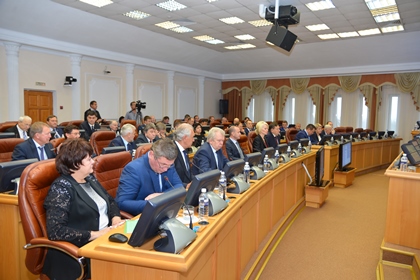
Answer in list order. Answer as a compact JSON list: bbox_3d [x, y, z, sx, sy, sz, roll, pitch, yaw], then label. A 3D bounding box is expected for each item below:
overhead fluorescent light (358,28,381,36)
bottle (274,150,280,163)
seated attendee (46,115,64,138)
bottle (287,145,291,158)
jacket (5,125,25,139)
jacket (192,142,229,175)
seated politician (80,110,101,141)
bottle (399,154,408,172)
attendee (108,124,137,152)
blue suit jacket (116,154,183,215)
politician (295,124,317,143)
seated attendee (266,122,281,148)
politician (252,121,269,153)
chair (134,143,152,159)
[{"bbox_3d":[4.797,-3.262,9.429,0.600,0.080,0.600,5,6,35],"label":"overhead fluorescent light"},{"bbox_3d":[0.986,0.259,4.600,0.066,0.220,0.066,5,6,35],"label":"bottle"},{"bbox_3d":[-2.734,0.254,5.735,0.750,1.320,0.520,3,5,25],"label":"seated attendee"},{"bbox_3d":[1.245,0.211,4.916,0.066,0.220,0.066,5,6,35],"label":"bottle"},{"bbox_3d":[-3.186,0.075,5.200,0.380,0.620,0.500,4,5,32],"label":"jacket"},{"bbox_3d":[0.069,0.340,3.489,0.440,0.630,0.520,4,5,29],"label":"jacket"},{"bbox_3d":[-2.220,0.210,5.900,0.750,1.400,0.500,6,6,43],"label":"seated politician"},{"bbox_3d":[1.972,0.254,3.210,0.067,0.220,0.067,5,6,35],"label":"bottle"},{"bbox_3d":[-0.941,0.441,3.956,0.780,1.300,0.520,4,5,23],"label":"attendee"},{"bbox_3d":[-0.531,0.420,2.700,0.460,0.600,0.540,4,5,28],"label":"blue suit jacket"},{"bbox_3d":[2.374,0.245,7.750,0.750,1.260,0.540,6,6,43],"label":"politician"},{"bbox_3d":[1.342,0.316,5.908,0.780,1.310,0.520,4,6,28],"label":"seated attendee"},{"bbox_3d":[1.010,0.365,5.424,0.750,1.320,0.480,4,5,28],"label":"politician"},{"bbox_3d":[-0.348,0.595,3.079,0.700,1.180,0.660,3,5,24],"label":"chair"}]

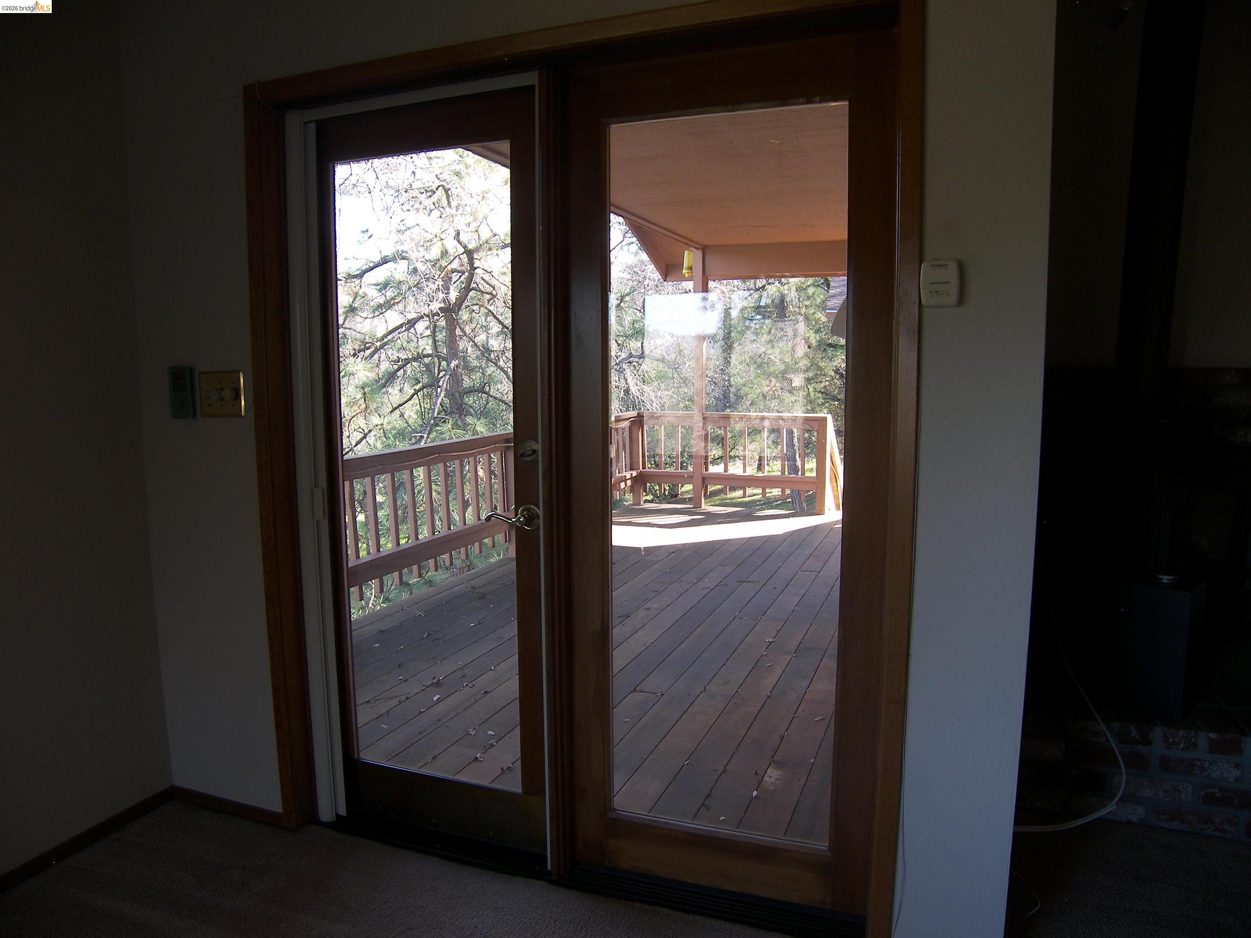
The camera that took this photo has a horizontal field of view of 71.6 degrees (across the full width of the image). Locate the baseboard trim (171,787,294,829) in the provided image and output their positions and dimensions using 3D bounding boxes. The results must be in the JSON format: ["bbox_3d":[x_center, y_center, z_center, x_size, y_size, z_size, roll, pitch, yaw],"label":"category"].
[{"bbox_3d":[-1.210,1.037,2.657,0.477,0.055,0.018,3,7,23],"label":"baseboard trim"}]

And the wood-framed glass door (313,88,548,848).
[{"bbox_3d":[-0.546,0.031,2.413,0.755,2.015,0.050,3,7,23],"label":"wood-framed glass door"}]

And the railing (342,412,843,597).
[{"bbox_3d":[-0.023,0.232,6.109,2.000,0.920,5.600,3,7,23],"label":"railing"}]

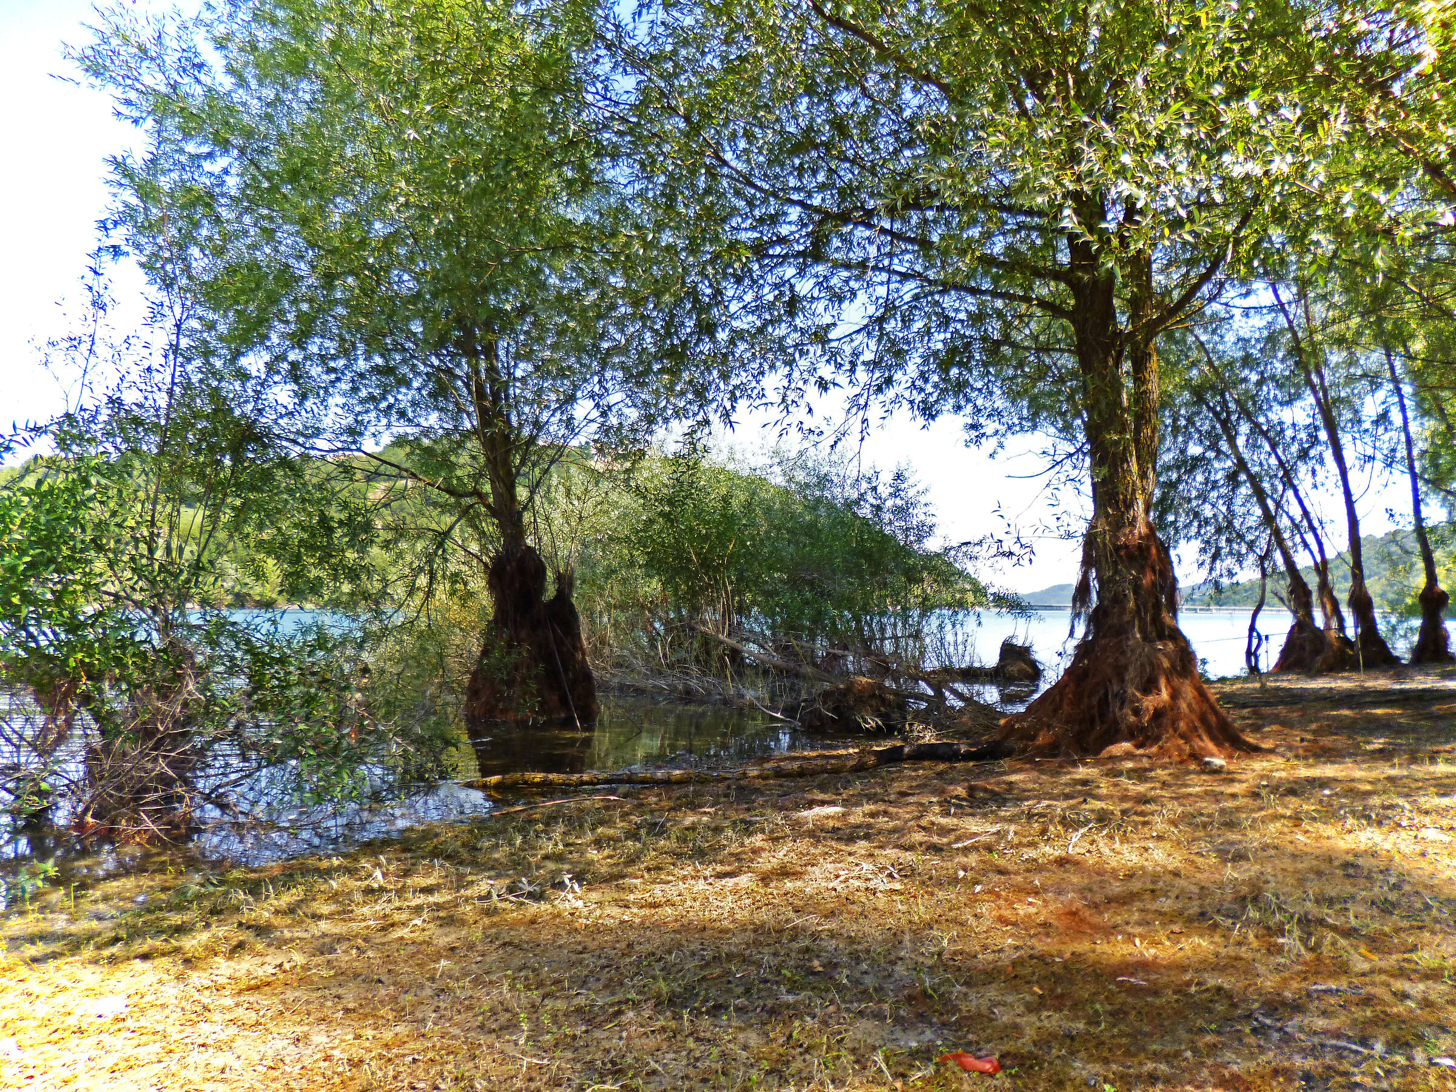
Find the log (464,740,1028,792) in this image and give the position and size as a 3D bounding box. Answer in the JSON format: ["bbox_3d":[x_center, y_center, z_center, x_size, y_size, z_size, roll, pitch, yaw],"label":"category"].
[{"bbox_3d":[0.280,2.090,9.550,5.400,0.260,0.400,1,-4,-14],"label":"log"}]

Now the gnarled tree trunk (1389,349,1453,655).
[{"bbox_3d":[19.250,-1.050,28.100,1.500,8.600,1.200,0,-3,0],"label":"gnarled tree trunk"}]

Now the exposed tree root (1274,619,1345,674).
[{"bbox_3d":[14.300,2.480,24.800,1.600,1.300,1.400,0,-3,0],"label":"exposed tree root"}]

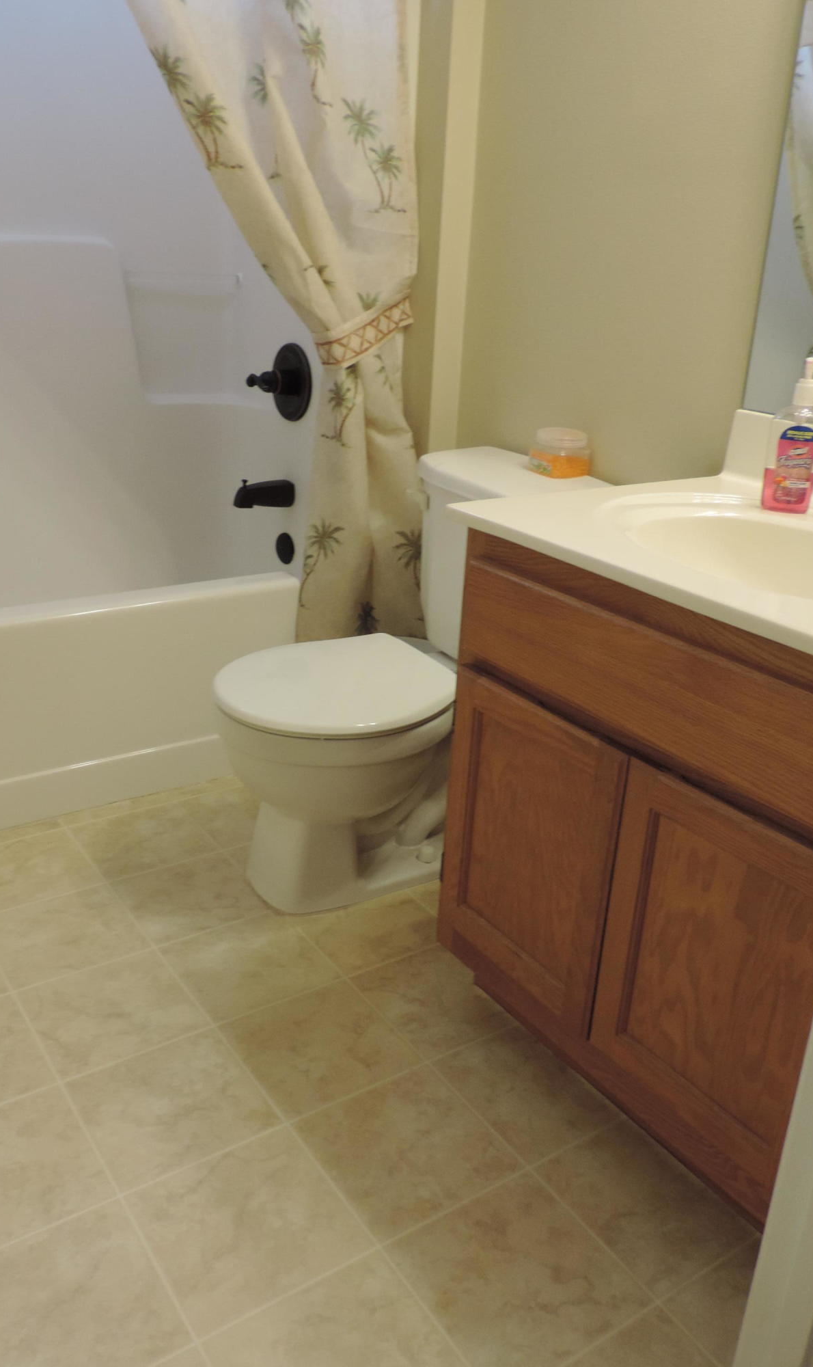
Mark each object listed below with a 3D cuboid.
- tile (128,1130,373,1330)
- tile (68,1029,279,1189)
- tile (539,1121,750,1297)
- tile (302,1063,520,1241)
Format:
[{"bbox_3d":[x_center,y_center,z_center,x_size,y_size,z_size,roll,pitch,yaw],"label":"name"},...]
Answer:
[{"bbox_3d":[-0.193,0.654,1.339,0.223,0.009,0.223,-12,26,-32],"label":"tile"},{"bbox_3d":[-0.319,0.575,1.508,0.221,0.010,0.221,-12,26,-32],"label":"tile"},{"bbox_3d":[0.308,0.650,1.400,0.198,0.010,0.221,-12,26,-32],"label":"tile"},{"bbox_3d":[-0.001,0.612,1.457,0.221,0.010,0.221,-12,26,-32],"label":"tile"}]

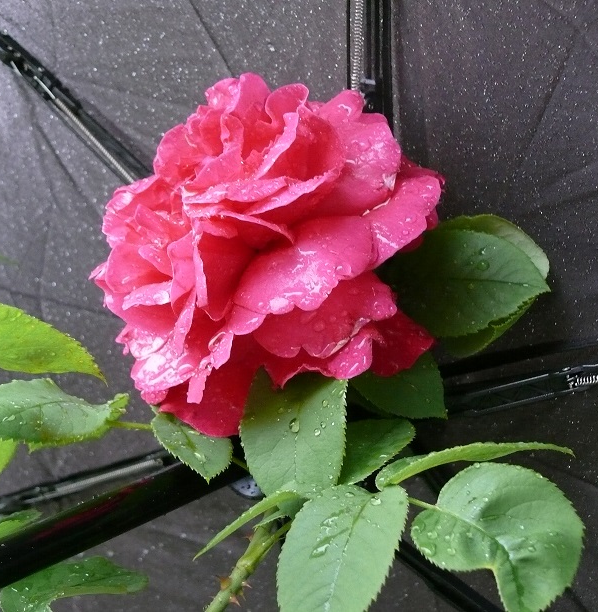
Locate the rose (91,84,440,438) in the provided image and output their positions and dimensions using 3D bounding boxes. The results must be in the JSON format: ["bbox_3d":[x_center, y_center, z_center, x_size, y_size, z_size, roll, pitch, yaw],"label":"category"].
[{"bbox_3d":[-0.009,-0.015,0.372,0.104,0.078,0.104,0,59,30],"label":"rose"}]

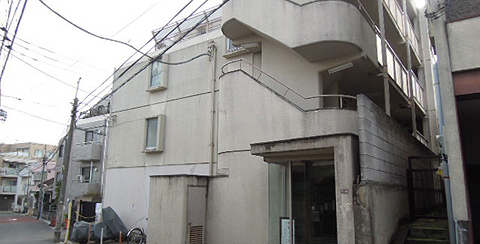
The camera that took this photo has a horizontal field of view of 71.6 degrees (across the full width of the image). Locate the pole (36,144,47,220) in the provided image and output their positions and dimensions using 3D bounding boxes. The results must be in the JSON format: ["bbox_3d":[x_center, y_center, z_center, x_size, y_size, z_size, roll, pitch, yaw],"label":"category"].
[{"bbox_3d":[-18.196,5.511,30.707,0.300,6.796,0.300,11,-16,-39],"label":"pole"}]

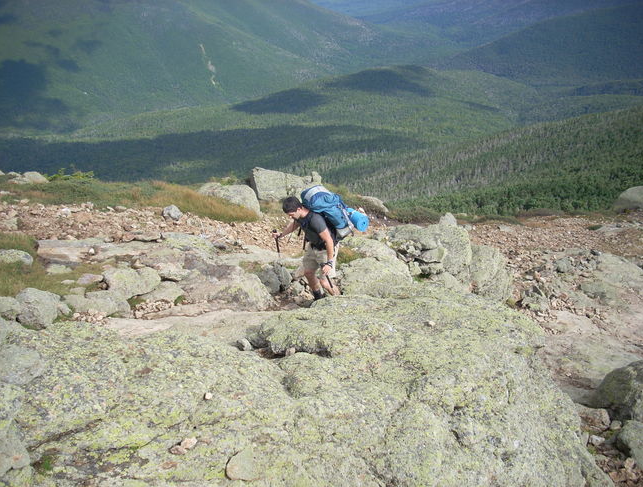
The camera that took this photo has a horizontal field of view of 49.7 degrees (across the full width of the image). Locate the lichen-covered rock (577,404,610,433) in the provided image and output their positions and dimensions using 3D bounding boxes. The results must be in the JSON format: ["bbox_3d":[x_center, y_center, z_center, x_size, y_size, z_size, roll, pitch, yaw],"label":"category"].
[{"bbox_3d":[1.873,1.217,4.800,0.236,0.178,0.189,0,22,0],"label":"lichen-covered rock"}]

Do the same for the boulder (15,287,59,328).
[{"bbox_3d":[-2.903,0.664,7.100,0.390,0.384,0.351,0,22,0],"label":"boulder"}]

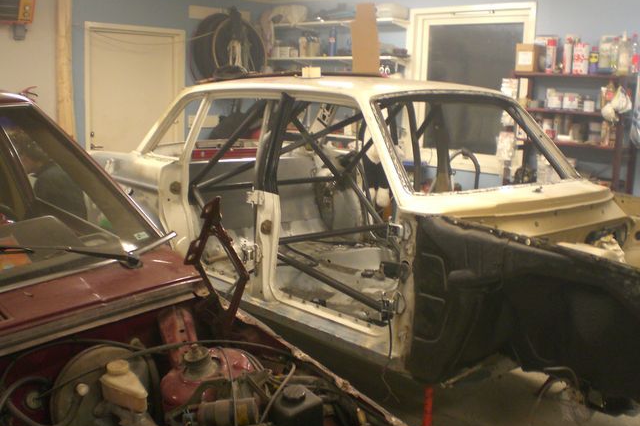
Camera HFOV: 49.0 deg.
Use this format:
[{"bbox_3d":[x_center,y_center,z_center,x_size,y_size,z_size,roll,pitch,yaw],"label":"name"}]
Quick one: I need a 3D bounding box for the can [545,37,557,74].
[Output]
[{"bbox_3d":[1.649,-1.111,4.987,0.066,0.236,0.066,2,11,0],"label":"can"}]

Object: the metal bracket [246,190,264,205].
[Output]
[{"bbox_3d":[-0.353,-0.085,3.842,0.050,0.080,0.080,-8,15,-44],"label":"metal bracket"}]

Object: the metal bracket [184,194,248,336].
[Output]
[{"bbox_3d":[-0.277,0.134,1.879,0.060,0.340,0.230,-8,15,-44],"label":"metal bracket"}]

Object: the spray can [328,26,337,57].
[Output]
[{"bbox_3d":[0.126,-1.619,6.665,0.066,0.274,0.066,2,11,0],"label":"spray can"}]

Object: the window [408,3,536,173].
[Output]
[{"bbox_3d":[1.291,-1.091,6.232,1.253,1.428,0.110,12,14,43],"label":"window"}]

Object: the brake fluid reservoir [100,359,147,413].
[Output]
[{"bbox_3d":[-0.410,0.376,1.514,0.065,0.084,0.128,-8,15,-44],"label":"brake fluid reservoir"}]

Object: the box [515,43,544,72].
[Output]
[{"bbox_3d":[1.543,-1.131,5.144,0.150,0.188,0.145,-8,15,-44],"label":"box"}]

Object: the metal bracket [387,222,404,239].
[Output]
[{"bbox_3d":[0.341,0.079,3.168,0.060,0.075,0.060,-8,15,-44],"label":"metal bracket"}]

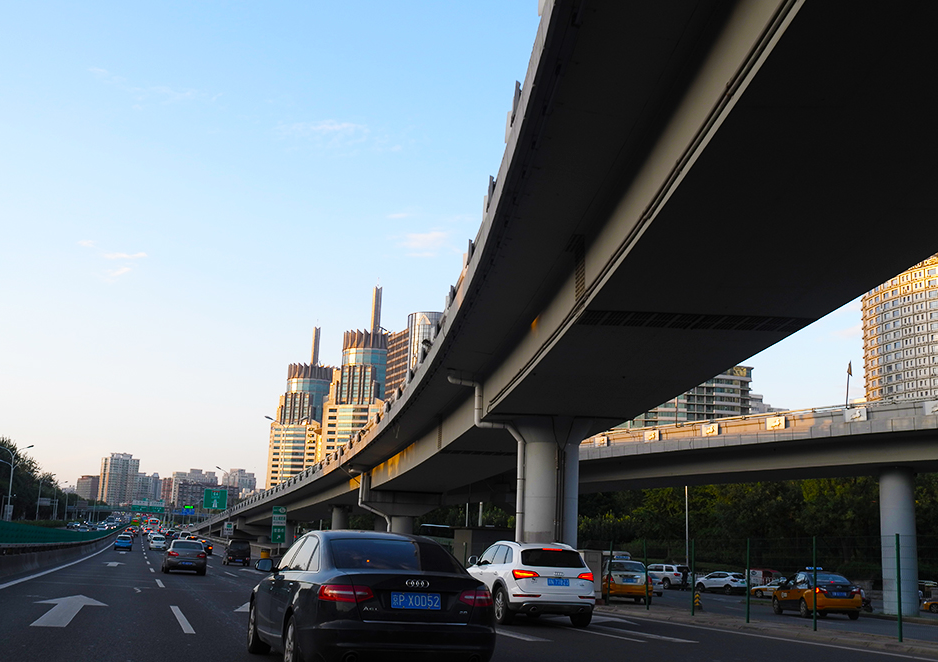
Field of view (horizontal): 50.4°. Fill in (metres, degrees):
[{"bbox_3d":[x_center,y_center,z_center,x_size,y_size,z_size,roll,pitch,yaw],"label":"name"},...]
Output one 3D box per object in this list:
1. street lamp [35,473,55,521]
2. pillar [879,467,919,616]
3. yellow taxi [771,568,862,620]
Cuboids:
[{"bbox_3d":[-87.974,34.945,206.287,5.000,10.814,0.500,7,-12,-18],"label":"street lamp"},{"bbox_3d":[15.428,7.519,35.727,1.270,5.155,1.270,3,-12,0],"label":"pillar"},{"bbox_3d":[11.892,9.008,34.263,1.780,1.540,4.550,3,-12,-1],"label":"yellow taxi"}]

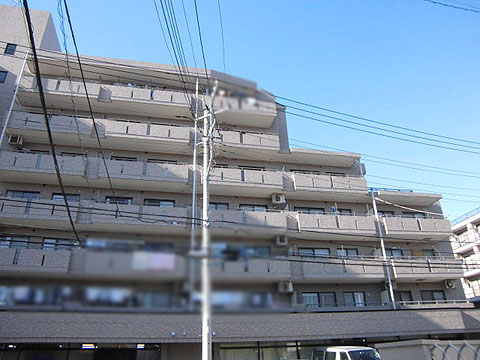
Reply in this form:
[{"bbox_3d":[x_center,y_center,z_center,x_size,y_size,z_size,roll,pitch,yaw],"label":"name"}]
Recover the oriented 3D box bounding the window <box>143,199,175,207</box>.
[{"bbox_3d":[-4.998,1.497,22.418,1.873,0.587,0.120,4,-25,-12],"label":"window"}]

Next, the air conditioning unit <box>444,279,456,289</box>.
[{"bbox_3d":[13.836,6.855,23.702,0.680,0.600,0.320,4,-25,-12],"label":"air conditioning unit"}]

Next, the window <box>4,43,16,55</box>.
[{"bbox_3d":[-15.646,-8.944,24.635,0.606,0.913,0.120,4,-25,-12],"label":"window"}]

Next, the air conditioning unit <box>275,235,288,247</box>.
[{"bbox_3d":[2.602,3.786,22.366,0.770,0.600,0.320,4,-25,-12],"label":"air conditioning unit"}]

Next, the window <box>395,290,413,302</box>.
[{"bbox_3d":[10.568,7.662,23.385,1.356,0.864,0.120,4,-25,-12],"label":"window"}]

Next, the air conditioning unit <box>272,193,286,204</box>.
[{"bbox_3d":[2.560,1.210,23.547,0.770,0.600,0.320,4,-25,-12],"label":"air conditioning unit"}]

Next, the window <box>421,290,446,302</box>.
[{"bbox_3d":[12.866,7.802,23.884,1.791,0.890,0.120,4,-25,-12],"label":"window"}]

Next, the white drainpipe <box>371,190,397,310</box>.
[{"bbox_3d":[9.274,4.264,23.337,0.120,7.852,0.120,4,-26,-12],"label":"white drainpipe"}]

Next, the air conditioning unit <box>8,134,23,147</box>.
[{"bbox_3d":[-13.259,-2.364,21.319,0.680,0.600,0.320,4,-25,-12],"label":"air conditioning unit"}]

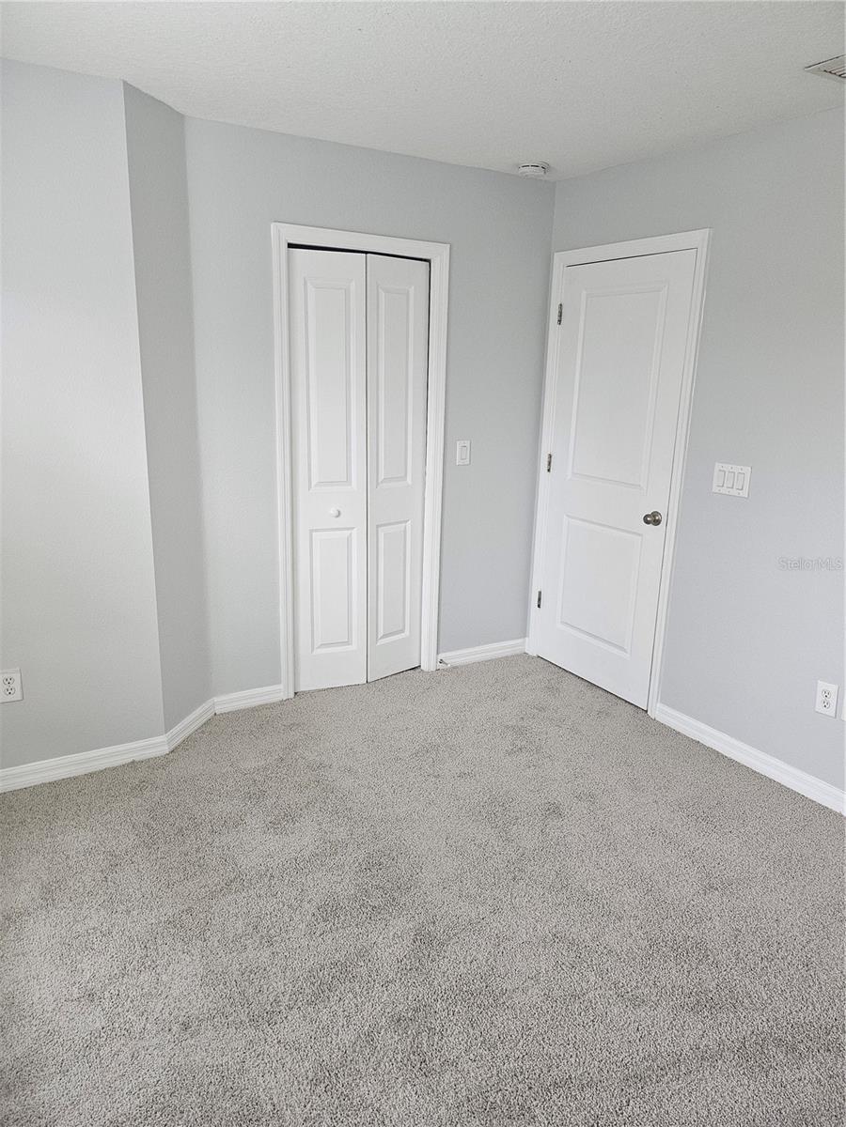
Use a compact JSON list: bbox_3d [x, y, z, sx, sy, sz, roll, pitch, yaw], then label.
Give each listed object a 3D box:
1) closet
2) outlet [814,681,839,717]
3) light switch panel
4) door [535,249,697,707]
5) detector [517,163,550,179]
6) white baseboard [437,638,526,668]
[{"bbox_3d":[-0.277,-0.384,3.675,0.700,1.995,0.110,-7,17,-30],"label":"closet"},{"bbox_3d":[1.483,0.499,2.875,0.009,0.117,0.073,-7,17,-30],"label":"outlet"},{"bbox_3d":[1.232,-0.334,3.128,0.010,0.117,0.165,-7,17,-30],"label":"light switch panel"},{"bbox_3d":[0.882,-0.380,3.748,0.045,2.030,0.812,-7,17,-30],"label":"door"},{"bbox_3d":[0.497,-1.768,3.531,0.142,0.045,0.142,1,15,0],"label":"detector"},{"bbox_3d":[0.330,0.489,4.252,0.582,0.088,0.015,-7,17,-30],"label":"white baseboard"}]

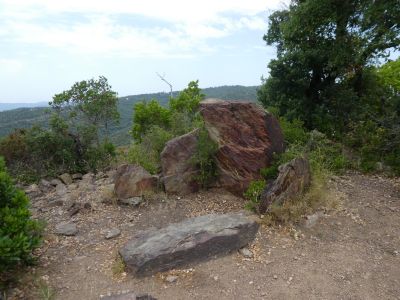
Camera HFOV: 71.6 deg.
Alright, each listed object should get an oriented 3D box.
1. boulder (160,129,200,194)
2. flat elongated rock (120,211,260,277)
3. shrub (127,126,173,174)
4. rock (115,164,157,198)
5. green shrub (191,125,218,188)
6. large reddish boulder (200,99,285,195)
[{"bbox_3d":[-0.310,0.173,4.980,0.700,1.100,0.500,1,10,8],"label":"boulder"},{"bbox_3d":[-0.075,0.949,2.993,1.480,0.240,0.460,-5,11,-25],"label":"flat elongated rock"},{"bbox_3d":[-1.130,-0.018,6.338,0.960,1.020,0.850,0,10,0],"label":"shrub"},{"bbox_3d":[-1.065,0.499,4.854,0.660,0.520,0.480,1,10,8],"label":"rock"},{"bbox_3d":[0.075,0.149,4.946,0.470,1.100,0.420,0,10,0],"label":"green shrub"},{"bbox_3d":[0.730,-0.098,5.086,1.270,1.600,0.850,-2,10,-10],"label":"large reddish boulder"}]

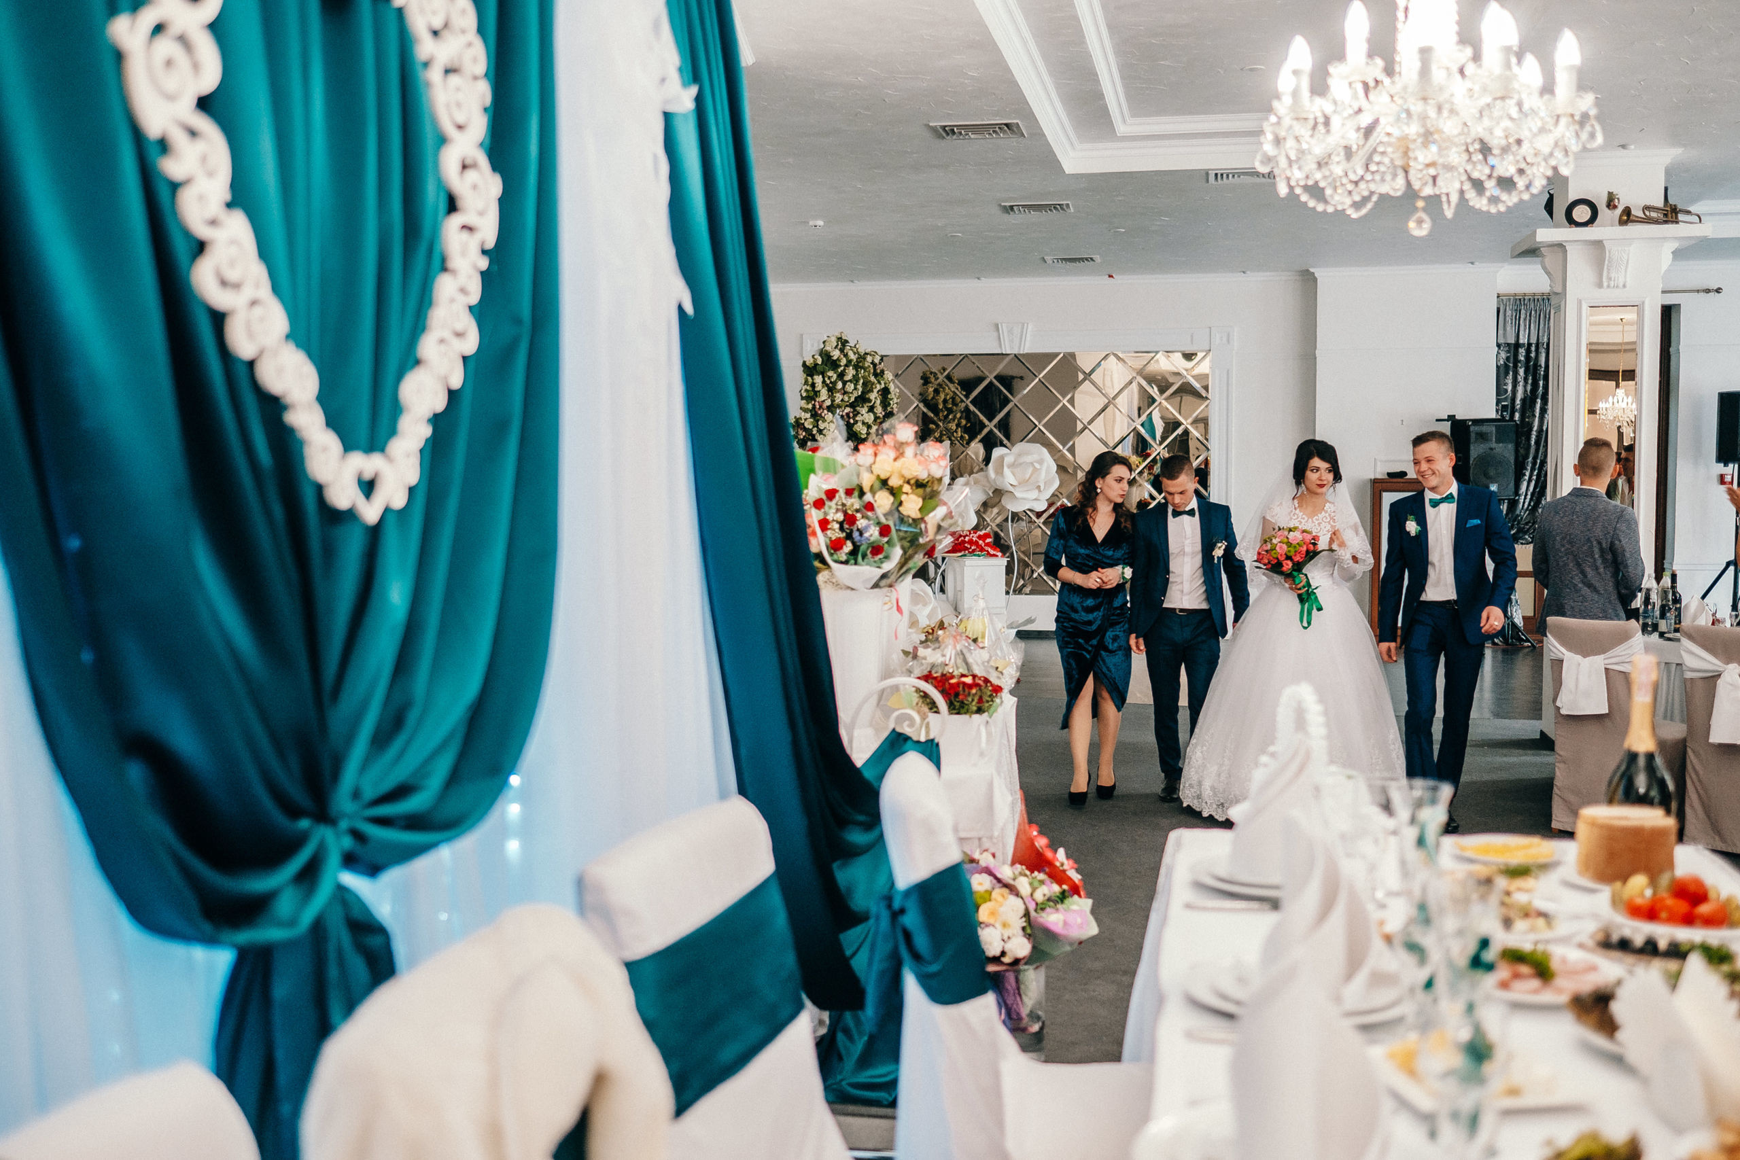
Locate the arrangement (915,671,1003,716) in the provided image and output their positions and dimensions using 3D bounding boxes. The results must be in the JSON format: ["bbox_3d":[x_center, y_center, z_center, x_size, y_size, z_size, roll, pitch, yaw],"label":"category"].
[{"bbox_3d":[0.281,0.350,5.250,0.260,0.160,0.240,1,3,12],"label":"arrangement"}]

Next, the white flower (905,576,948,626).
[{"bbox_3d":[0.347,0.171,11.500,0.360,0.380,0.220,1,3,12],"label":"white flower"}]

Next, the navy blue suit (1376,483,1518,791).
[{"bbox_3d":[2.613,0.316,7.650,0.600,1.480,0.360,1,4,19],"label":"navy blue suit"}]

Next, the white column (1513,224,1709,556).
[{"bbox_3d":[4.146,-0.460,9.580,0.920,2.900,0.920,0,4,12],"label":"white column"}]

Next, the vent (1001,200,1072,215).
[{"bbox_3d":[1.276,-2.807,12.764,0.510,0.040,0.500,1,3,12],"label":"vent"}]

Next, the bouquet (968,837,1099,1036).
[{"bbox_3d":[0.420,0.934,4.450,0.360,0.500,0.360,0,4,6],"label":"bouquet"}]

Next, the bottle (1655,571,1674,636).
[{"bbox_3d":[4.020,0.124,8.550,0.090,0.325,0.090,1,3,12],"label":"bottle"}]

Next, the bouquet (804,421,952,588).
[{"bbox_3d":[0.025,-0.254,5.700,0.470,0.550,0.400,0,4,6],"label":"bouquet"}]

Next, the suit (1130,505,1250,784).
[{"bbox_3d":[1.571,0.303,8.300,0.570,1.380,0.320,0,4,12],"label":"suit"}]

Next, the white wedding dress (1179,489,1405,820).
[{"bbox_3d":[2.071,0.334,8.256,1.080,1.500,1.040,1,3,13],"label":"white wedding dress"}]

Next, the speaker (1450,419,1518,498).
[{"bbox_3d":[5.630,-1.099,15.500,0.470,0.710,0.420,0,3,-5],"label":"speaker"}]

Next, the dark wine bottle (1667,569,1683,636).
[{"bbox_3d":[3.881,0.111,8.150,0.076,0.315,0.076,0,4,12],"label":"dark wine bottle"}]

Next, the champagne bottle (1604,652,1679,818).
[{"bbox_3d":[1.060,0.257,2.330,0.088,0.312,0.088,1,4,24],"label":"champagne bottle"}]

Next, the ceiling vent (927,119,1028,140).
[{"bbox_3d":[0.651,-2.643,9.941,0.510,0.040,0.500,1,3,12],"label":"ceiling vent"}]

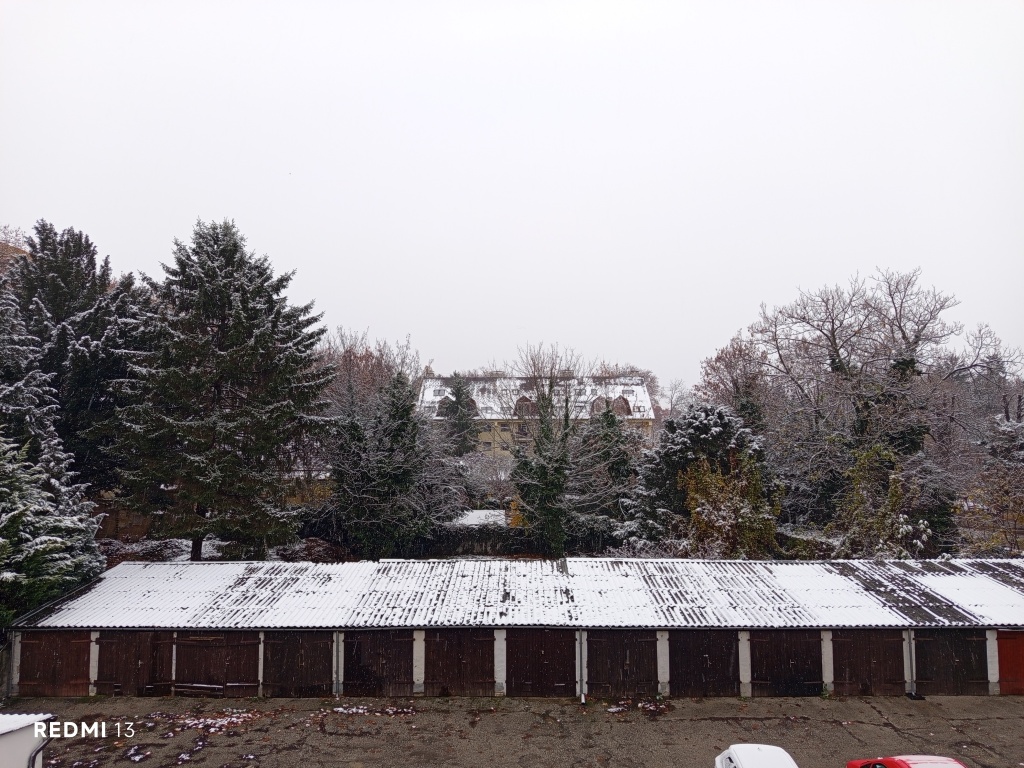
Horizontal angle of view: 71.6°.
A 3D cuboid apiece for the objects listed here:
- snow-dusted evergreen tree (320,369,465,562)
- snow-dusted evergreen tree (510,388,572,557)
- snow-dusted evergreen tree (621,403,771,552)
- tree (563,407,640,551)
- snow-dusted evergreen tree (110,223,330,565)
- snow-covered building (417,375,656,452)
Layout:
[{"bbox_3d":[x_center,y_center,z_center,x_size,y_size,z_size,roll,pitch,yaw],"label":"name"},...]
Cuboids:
[{"bbox_3d":[-6.813,4.930,39.765,8.060,11.410,7.200,0,-4,0],"label":"snow-dusted evergreen tree"},{"bbox_3d":[1.703,5.458,40.730,3.560,10.420,3.560,0,-4,0],"label":"snow-dusted evergreen tree"},{"bbox_3d":[10.562,5.844,40.702,8.600,9.570,7.800,0,-4,0],"label":"snow-dusted evergreen tree"},{"bbox_3d":[5.532,6.115,43.692,4.800,9.460,4.800,0,-4,0],"label":"tree"},{"bbox_3d":[-14.886,0.937,36.521,11.000,19.020,11.000,0,-4,0],"label":"snow-dusted evergreen tree"},{"bbox_3d":[3.557,7.133,109.267,34.780,16.620,13.000,0,-4,2],"label":"snow-covered building"}]

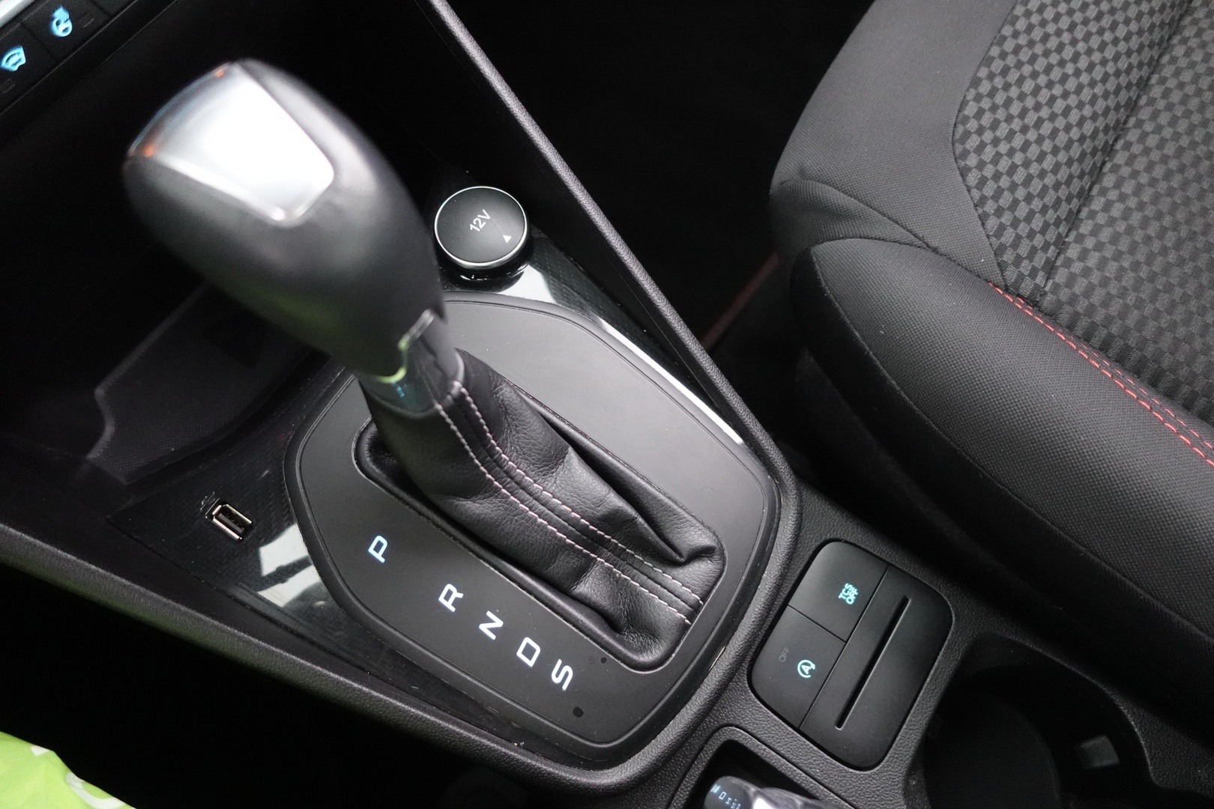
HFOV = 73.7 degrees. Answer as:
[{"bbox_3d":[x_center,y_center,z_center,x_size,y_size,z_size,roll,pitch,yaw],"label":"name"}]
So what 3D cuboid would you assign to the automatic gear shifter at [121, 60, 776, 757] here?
[{"bbox_3d":[-0.029,0.006,0.227,0.163,0.150,0.137,33,71,15],"label":"automatic gear shifter"}]

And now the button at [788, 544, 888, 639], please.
[{"bbox_3d":[0.080,0.063,0.282,0.023,0.009,0.033,35,72,10],"label":"button"}]

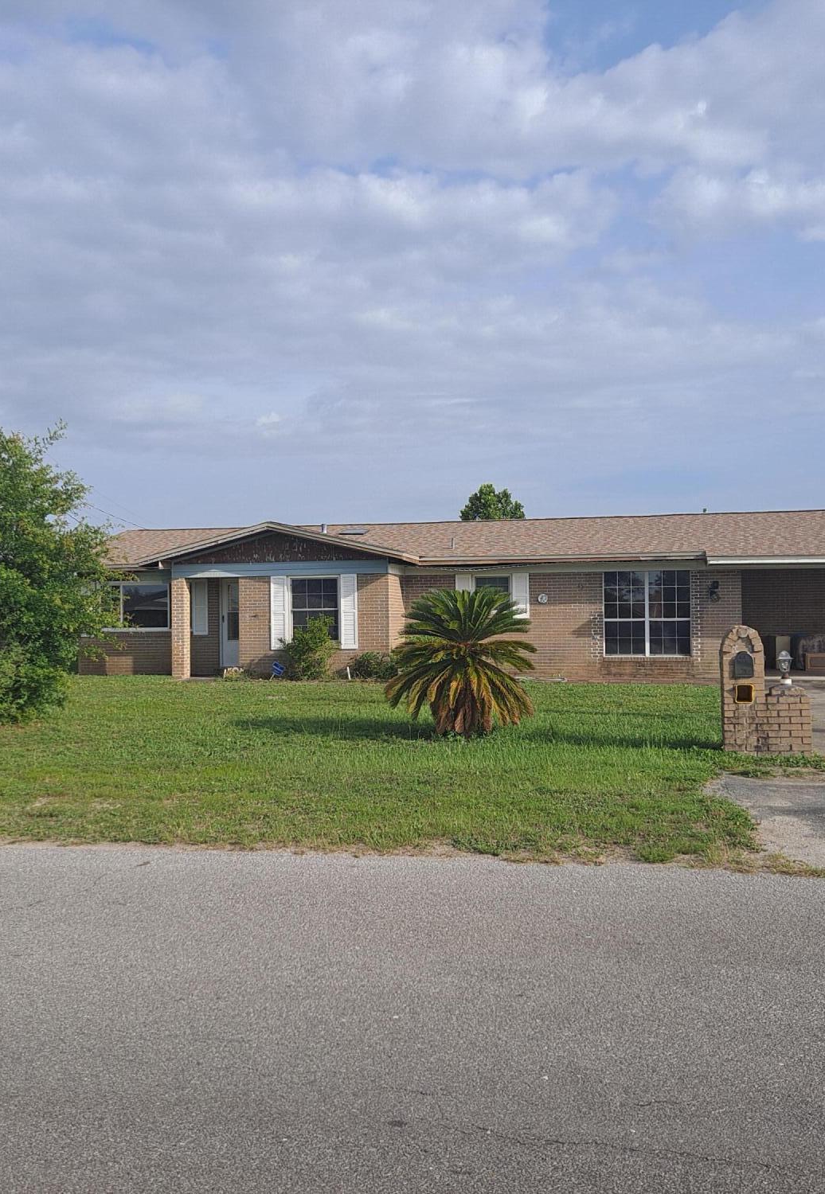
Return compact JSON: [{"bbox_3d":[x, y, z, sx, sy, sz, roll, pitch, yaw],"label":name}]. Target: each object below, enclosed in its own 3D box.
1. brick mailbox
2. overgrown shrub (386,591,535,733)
[{"bbox_3d":[3.530,0.913,11.450,0.810,1.260,0.450,-1,-1,12],"label":"brick mailbox"},{"bbox_3d":[0.570,0.760,13.350,1.720,1.720,1.700,-1,-1,12],"label":"overgrown shrub"}]

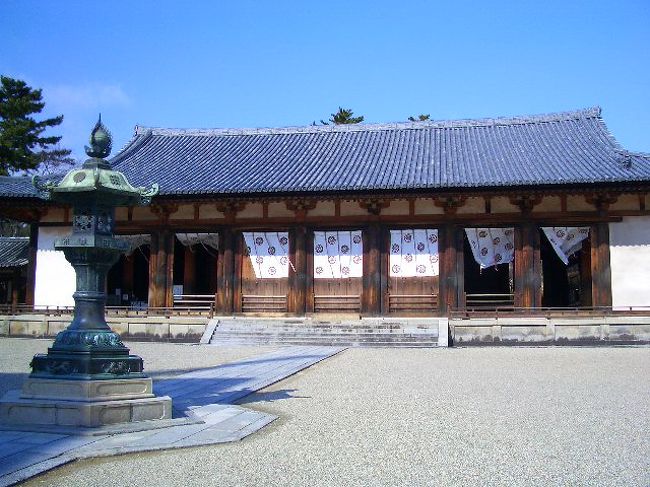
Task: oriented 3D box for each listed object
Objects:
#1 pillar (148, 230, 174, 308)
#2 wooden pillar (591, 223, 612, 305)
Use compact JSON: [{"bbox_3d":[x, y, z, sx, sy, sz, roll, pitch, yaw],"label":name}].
[{"bbox_3d":[-8.628,1.438,34.726,1.362,4.393,0.600,-1,-6,9],"label":"pillar"},{"bbox_3d":[13.195,1.108,31.383,0.885,4.258,0.600,-1,-6,9],"label":"wooden pillar"}]

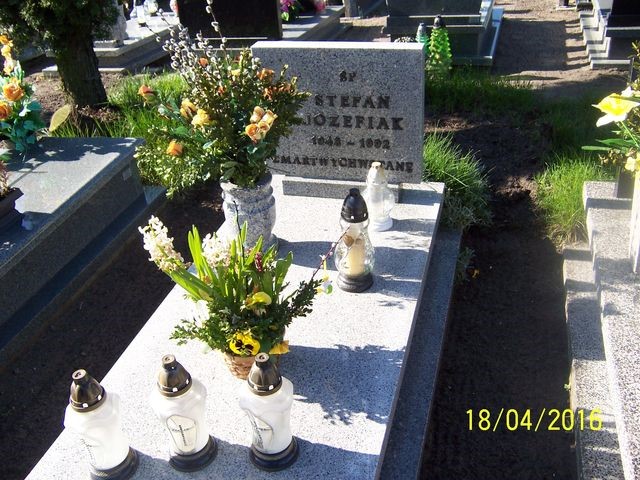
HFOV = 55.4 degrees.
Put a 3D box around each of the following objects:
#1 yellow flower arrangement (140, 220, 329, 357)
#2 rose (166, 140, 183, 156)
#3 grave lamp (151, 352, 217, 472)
[{"bbox_3d":[-0.211,0.121,1.508,0.430,0.330,0.310,5,33,15],"label":"yellow flower arrangement"},{"bbox_3d":[-0.459,-0.288,1.923,0.052,0.052,0.052,-4,32,1],"label":"rose"},{"bbox_3d":[-0.305,0.369,1.342,0.117,0.292,0.117,-8,32,-5],"label":"grave lamp"}]

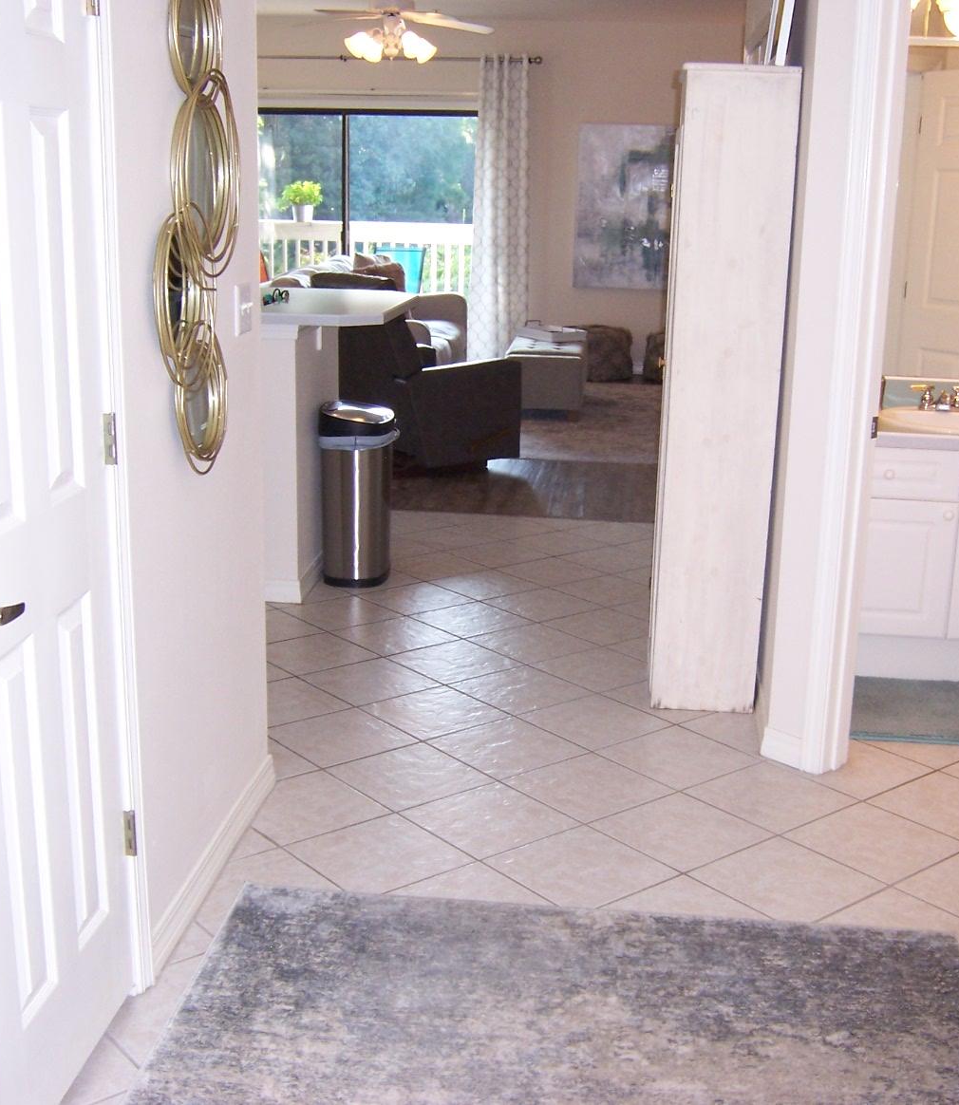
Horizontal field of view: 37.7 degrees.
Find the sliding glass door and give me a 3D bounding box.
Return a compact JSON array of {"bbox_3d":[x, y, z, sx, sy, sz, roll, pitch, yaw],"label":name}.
[{"bbox_3d":[-1.060,-2.569,11.657,2.350,2.100,0.100,3,15,6],"label":"sliding glass door"}]

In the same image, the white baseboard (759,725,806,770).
[{"bbox_3d":[0.832,0.534,3.836,0.014,0.085,0.145,-10,18,-38],"label":"white baseboard"}]

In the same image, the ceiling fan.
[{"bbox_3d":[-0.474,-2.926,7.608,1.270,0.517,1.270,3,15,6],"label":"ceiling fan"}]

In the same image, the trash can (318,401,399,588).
[{"bbox_3d":[-0.473,-0.244,5.503,0.285,0.705,0.360,3,15,6],"label":"trash can"}]

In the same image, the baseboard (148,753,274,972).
[{"bbox_3d":[-0.583,0.674,3.180,0.015,0.086,0.950,3,15,6],"label":"baseboard"}]

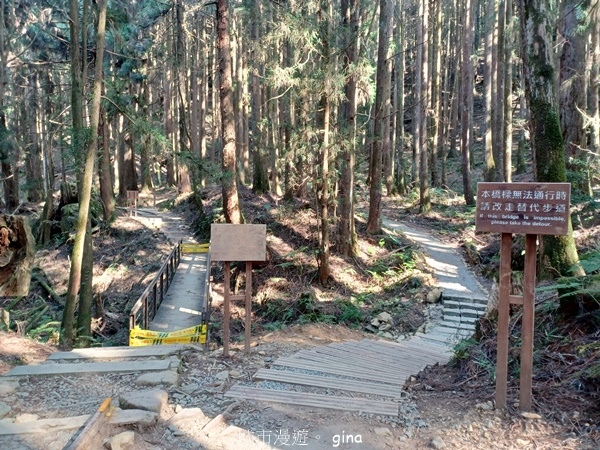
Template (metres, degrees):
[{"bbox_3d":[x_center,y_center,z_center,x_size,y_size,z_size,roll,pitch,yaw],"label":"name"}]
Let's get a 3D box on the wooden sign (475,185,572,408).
[{"bbox_3d":[1.610,0.537,3.215,0.625,1.680,0.110,1,3,11],"label":"wooden sign"}]

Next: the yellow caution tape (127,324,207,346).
[{"bbox_3d":[-2.250,1.900,7.400,1.290,0.360,0.080,0,3,-12],"label":"yellow caution tape"}]

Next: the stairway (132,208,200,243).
[{"bbox_3d":[-7.500,-0.030,24.300,2.800,2.000,7.500,0,3,-19],"label":"stairway"}]

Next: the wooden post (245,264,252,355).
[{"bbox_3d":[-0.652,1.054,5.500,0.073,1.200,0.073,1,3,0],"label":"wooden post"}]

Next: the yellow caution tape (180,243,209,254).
[{"bbox_3d":[-4.680,1.060,19.500,1.290,0.400,0.080,0,3,-12],"label":"yellow caution tape"}]

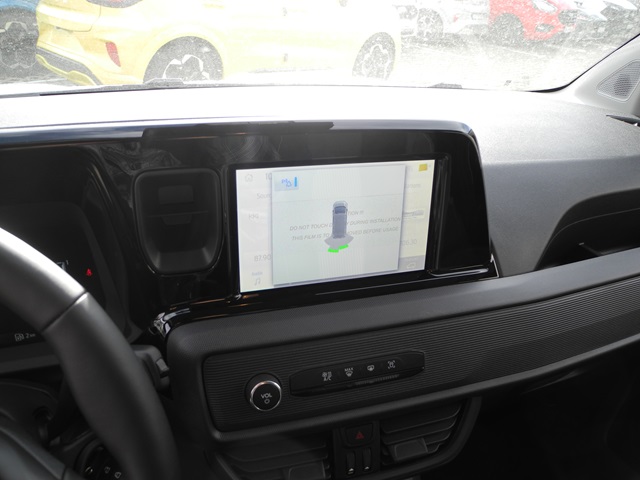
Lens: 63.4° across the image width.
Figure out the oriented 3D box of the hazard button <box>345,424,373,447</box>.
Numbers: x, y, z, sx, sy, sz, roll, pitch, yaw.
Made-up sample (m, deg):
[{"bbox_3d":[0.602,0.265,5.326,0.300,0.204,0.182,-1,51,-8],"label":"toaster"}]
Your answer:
[{"bbox_3d":[0.036,0.188,0.504,0.028,0.020,0.008,-6,9,-18],"label":"hazard button"}]

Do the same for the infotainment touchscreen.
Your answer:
[{"bbox_3d":[0.015,-0.015,0.449,0.174,0.104,0.012,-6,21,-18],"label":"infotainment touchscreen"}]

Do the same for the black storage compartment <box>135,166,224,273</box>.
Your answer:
[{"bbox_3d":[-0.112,-0.020,0.413,0.064,0.086,0.039,-5,21,-17],"label":"black storage compartment"}]

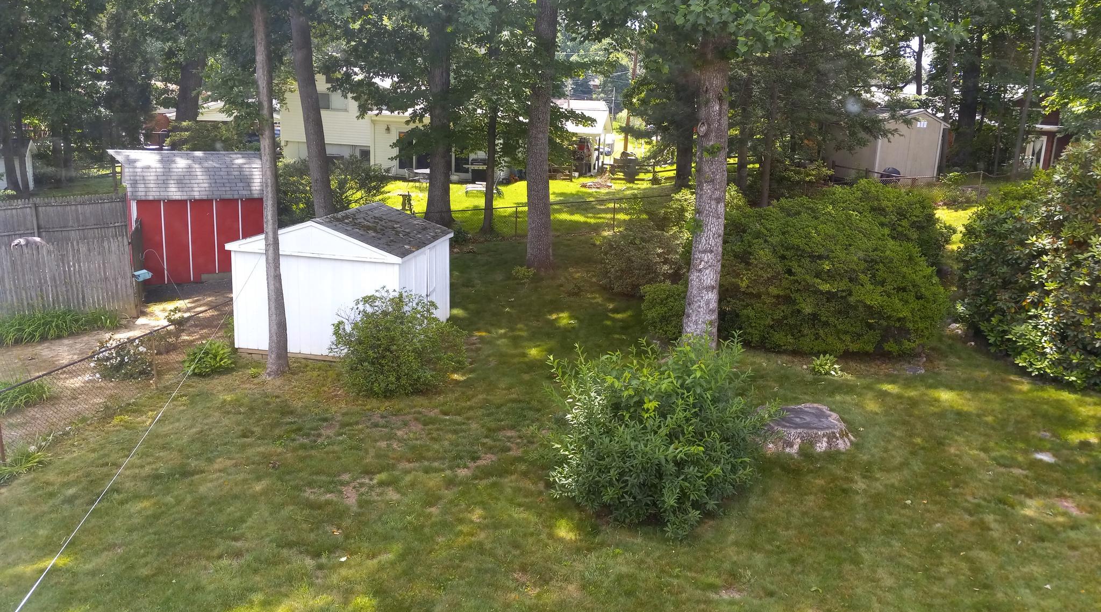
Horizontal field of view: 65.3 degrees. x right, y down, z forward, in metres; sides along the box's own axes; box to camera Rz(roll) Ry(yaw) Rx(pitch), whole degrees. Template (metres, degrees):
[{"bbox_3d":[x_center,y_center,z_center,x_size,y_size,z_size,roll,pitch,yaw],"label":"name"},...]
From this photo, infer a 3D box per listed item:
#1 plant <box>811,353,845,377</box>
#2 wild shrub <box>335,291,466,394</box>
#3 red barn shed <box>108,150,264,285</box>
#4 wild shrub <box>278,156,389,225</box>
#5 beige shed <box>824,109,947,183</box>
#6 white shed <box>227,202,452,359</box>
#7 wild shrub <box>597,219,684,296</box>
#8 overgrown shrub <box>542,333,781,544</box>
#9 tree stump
[{"bbox_3d":[4.398,0.927,13.643,0.537,0.325,0.537,7,14,18],"label":"plant"},{"bbox_3d":[-2.420,0.522,13.733,2.125,1.462,1.950,0,13,-10],"label":"wild shrub"},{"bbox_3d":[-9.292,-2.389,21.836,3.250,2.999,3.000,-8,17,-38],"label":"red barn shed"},{"bbox_3d":[-6.554,-3.136,26.046,3.309,2.749,2.900,-1,14,-14],"label":"wild shrub"},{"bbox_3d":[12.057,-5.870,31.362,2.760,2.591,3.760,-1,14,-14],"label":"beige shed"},{"bbox_3d":[-3.835,-0.559,16.376,3.191,2.528,3.246,5,13,8],"label":"white shed"},{"bbox_3d":[2.024,-1.120,19.202,1.994,1.540,1.894,4,13,6],"label":"wild shrub"},{"bbox_3d":[1.238,1.327,9.580,2.530,1.831,2.403,5,13,8],"label":"overgrown shrub"},{"bbox_3d":[3.436,1.584,11.410,1.159,0.287,1.159,7,14,18],"label":"tree stump"}]

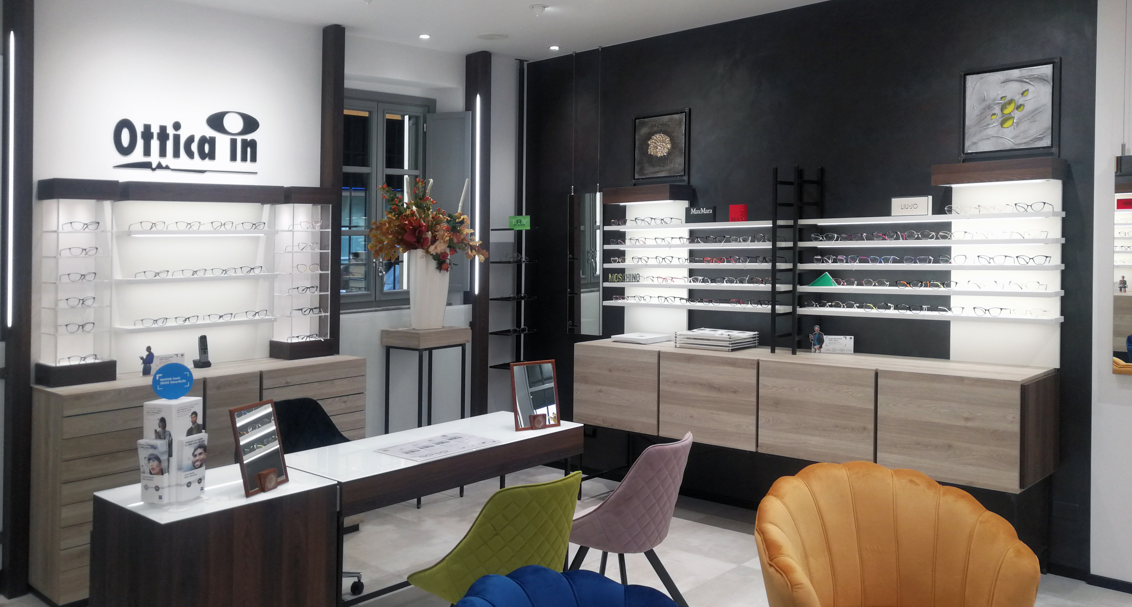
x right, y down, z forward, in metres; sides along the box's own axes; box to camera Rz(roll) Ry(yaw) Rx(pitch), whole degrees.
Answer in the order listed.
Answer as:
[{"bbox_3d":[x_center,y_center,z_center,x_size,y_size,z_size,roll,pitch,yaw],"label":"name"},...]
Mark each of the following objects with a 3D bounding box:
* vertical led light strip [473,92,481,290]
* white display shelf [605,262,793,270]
[{"bbox_3d":[-0.597,-0.730,5.955,0.020,1.350,0.025,-3,4,-42],"label":"vertical led light strip"},{"bbox_3d":[0.774,-0.224,5.295,1.234,0.026,0.210,3,4,41],"label":"white display shelf"}]

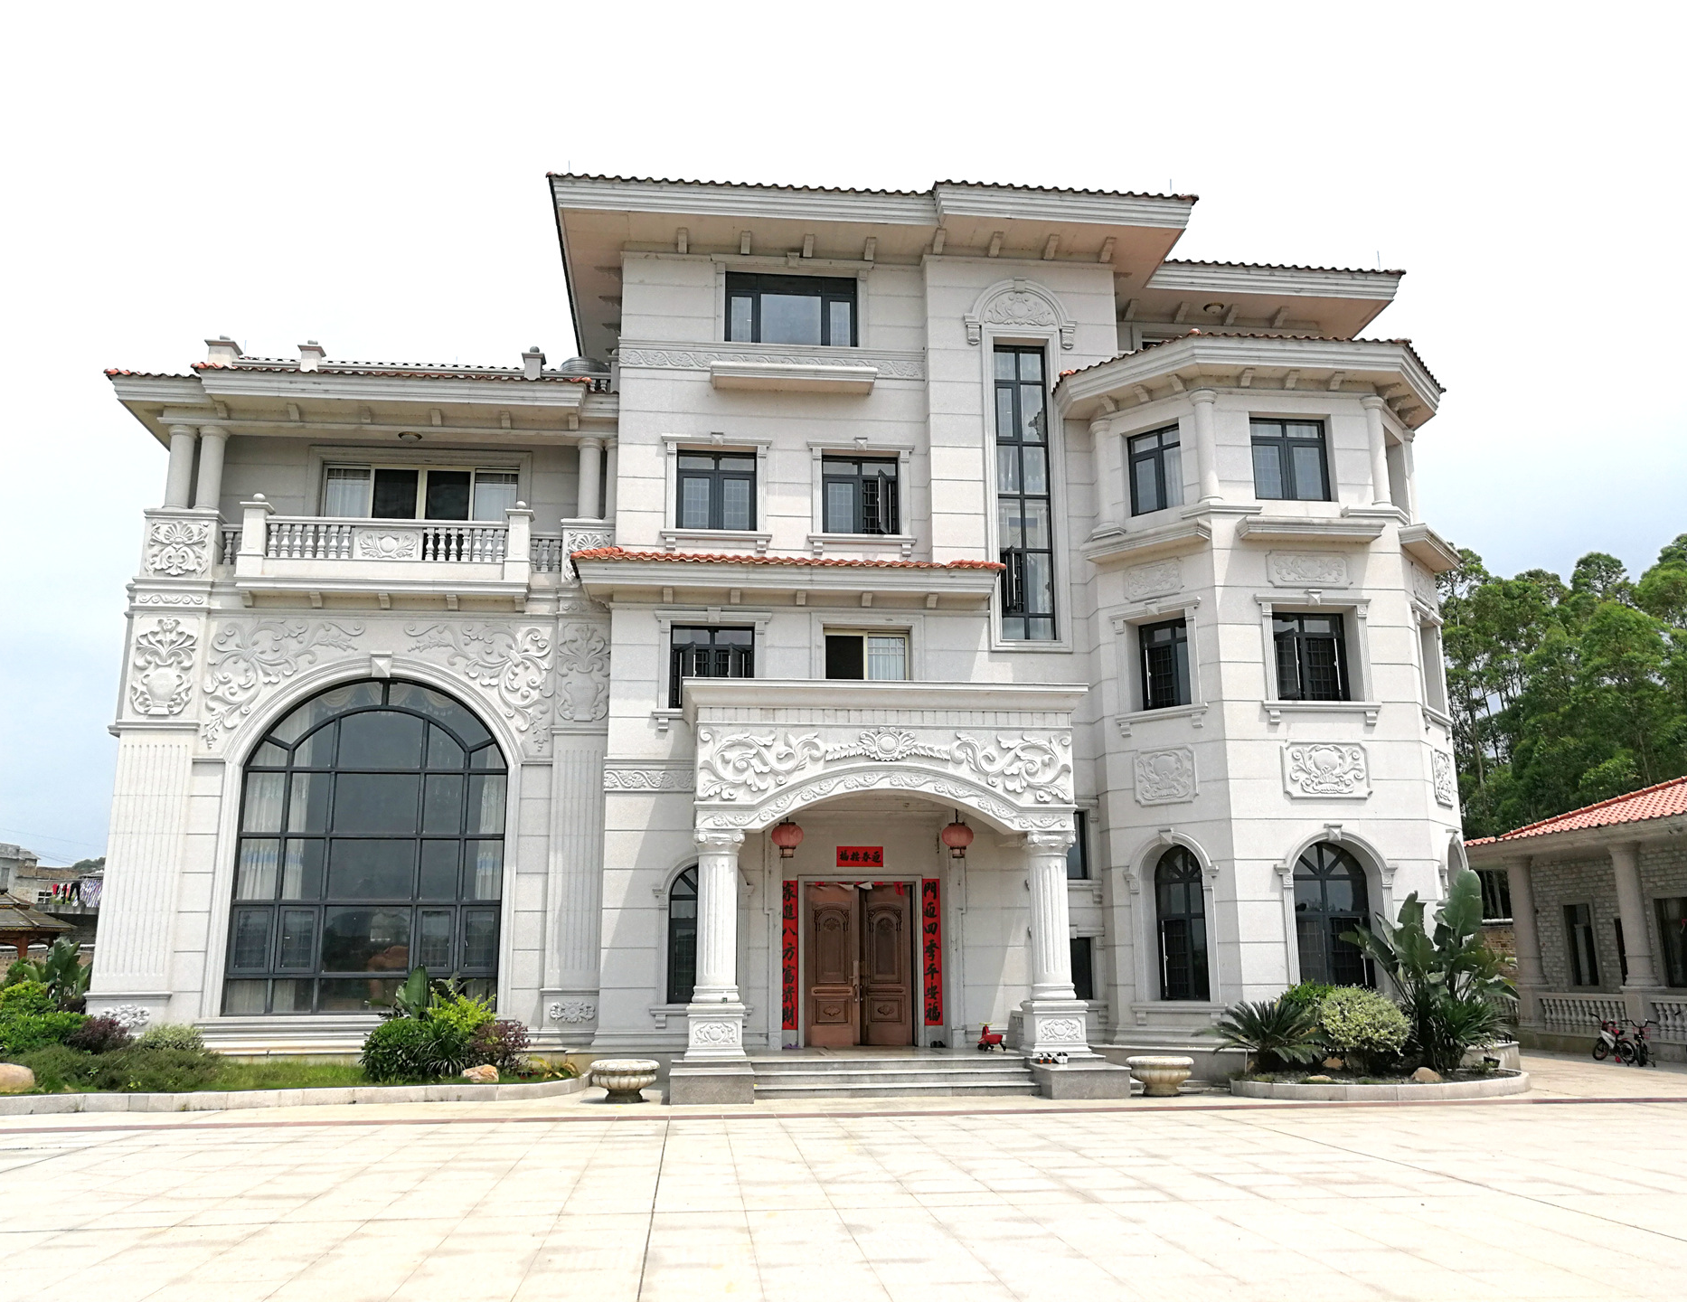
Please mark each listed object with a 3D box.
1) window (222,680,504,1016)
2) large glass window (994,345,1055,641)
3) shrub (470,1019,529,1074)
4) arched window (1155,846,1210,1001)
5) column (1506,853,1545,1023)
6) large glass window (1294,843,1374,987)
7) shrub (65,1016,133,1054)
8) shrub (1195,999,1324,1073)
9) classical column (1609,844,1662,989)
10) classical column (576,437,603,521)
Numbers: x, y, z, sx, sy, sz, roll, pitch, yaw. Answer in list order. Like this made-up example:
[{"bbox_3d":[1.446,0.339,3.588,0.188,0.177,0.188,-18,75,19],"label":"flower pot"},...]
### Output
[{"bbox_3d":[-7.575,3.088,21.807,4.190,5.300,0.200,1,-13,-6],"label":"window"},{"bbox_3d":[3.183,-2.845,24.107,1.020,5.620,0.150,1,-13,-6],"label":"large glass window"},{"bbox_3d":[-4.833,5.554,19.045,0.900,0.770,0.850,1,-13,-6],"label":"shrub"},{"bbox_3d":[5.224,4.174,20.825,1.060,2.330,0.150,-11,-17,38],"label":"arched window"},{"bbox_3d":[14.006,5.928,27.768,0.550,3.360,0.550,1,-13,-6],"label":"column"},{"bbox_3d":[7.498,4.149,20.954,1.370,2.360,0.160,1,-13,-6],"label":"large glass window"},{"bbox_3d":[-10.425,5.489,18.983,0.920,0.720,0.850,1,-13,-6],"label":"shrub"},{"bbox_3d":[5.671,5.192,18.301,1.680,0.960,1.650,1,-14,-6],"label":"shrub"},{"bbox_3d":[14.350,4.797,24.589,0.520,2.640,0.520,1,-13,-6],"label":"classical column"},{"bbox_3d":[-4.406,-2.916,23.416,0.420,1.500,0.420,1,-14,-6],"label":"classical column"}]

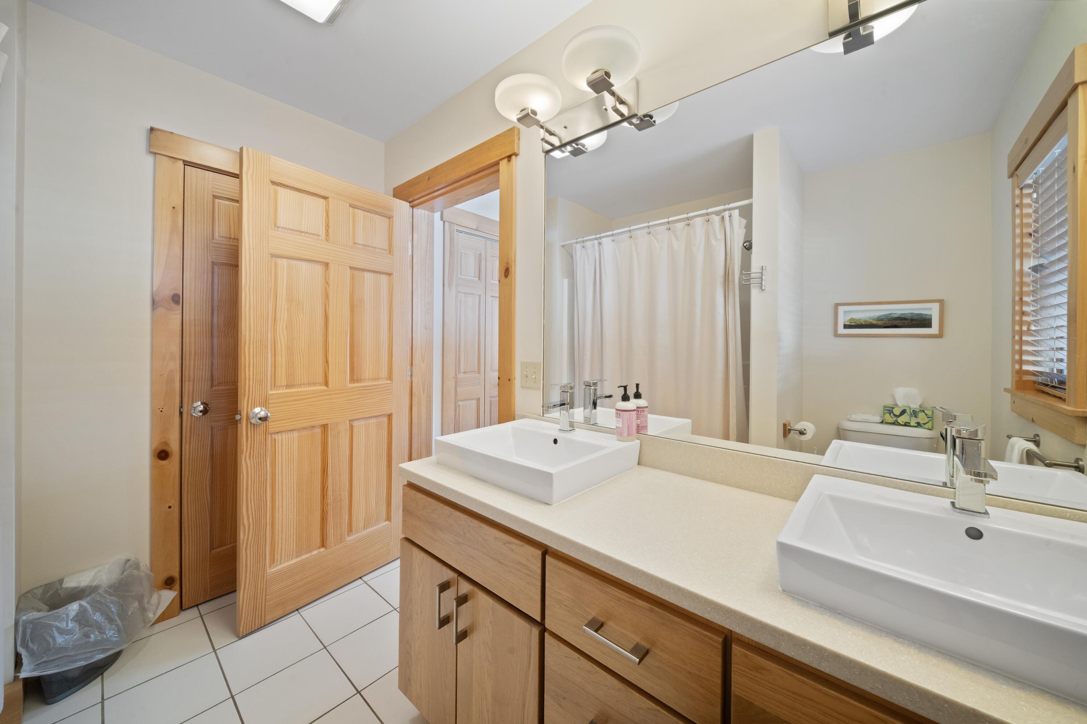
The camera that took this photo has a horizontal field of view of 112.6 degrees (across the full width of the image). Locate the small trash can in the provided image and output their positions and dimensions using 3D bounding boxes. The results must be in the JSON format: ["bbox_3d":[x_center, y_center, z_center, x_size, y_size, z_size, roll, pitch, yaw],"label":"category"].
[{"bbox_3d":[-1.776,1.024,1.406,0.267,0.325,0.315,2,1,41],"label":"small trash can"}]

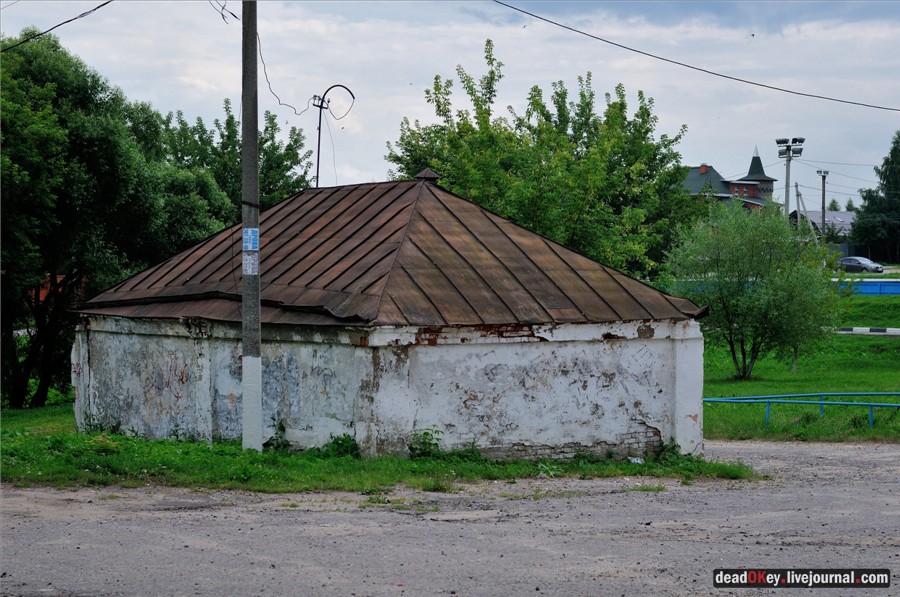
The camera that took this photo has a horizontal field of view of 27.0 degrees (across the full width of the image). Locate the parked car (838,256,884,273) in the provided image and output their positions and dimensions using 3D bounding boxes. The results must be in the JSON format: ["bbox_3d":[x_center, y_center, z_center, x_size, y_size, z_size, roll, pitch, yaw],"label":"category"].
[{"bbox_3d":[39.128,-3.204,178.000,4.550,1.460,1.780,0,1,44],"label":"parked car"}]

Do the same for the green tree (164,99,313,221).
[{"bbox_3d":[-6.447,-1.883,56.000,5.000,8.200,5.000,0,1,0],"label":"green tree"}]

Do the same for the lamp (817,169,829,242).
[{"bbox_3d":[32.833,-5.994,165.000,1.050,10.400,0.700,0,1,12],"label":"lamp"}]

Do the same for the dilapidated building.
[{"bbox_3d":[-1.509,0.181,32.701,6.300,4.500,10.900,-1,1,-33],"label":"dilapidated building"}]

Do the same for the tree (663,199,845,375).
[{"bbox_3d":[8.593,-0.198,53.000,4.950,5.000,4.700,0,1,0],"label":"tree"}]

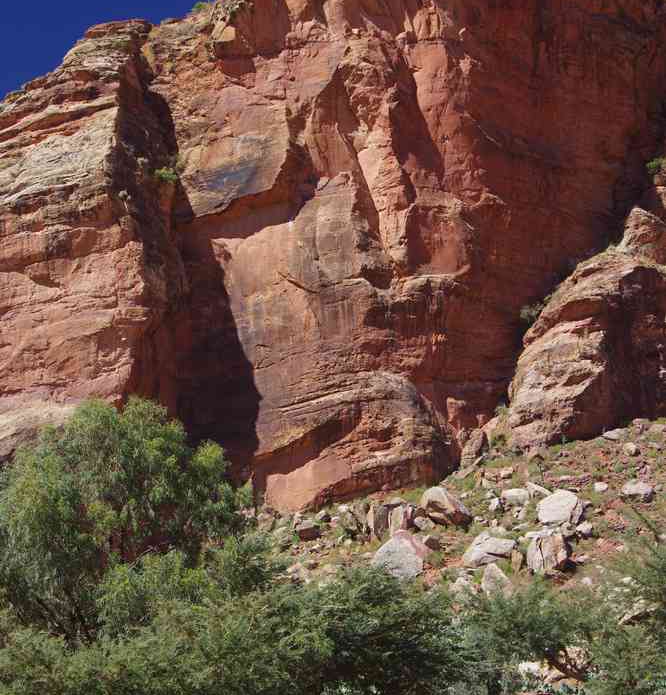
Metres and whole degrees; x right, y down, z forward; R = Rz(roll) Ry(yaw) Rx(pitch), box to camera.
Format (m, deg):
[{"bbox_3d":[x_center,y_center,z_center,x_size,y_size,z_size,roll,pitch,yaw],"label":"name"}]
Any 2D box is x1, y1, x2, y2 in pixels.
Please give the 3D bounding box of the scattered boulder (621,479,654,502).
[{"bbox_3d":[24.860,11.680,145.010,2.770,1.900,2.220,0,-10,0],"label":"scattered boulder"}]

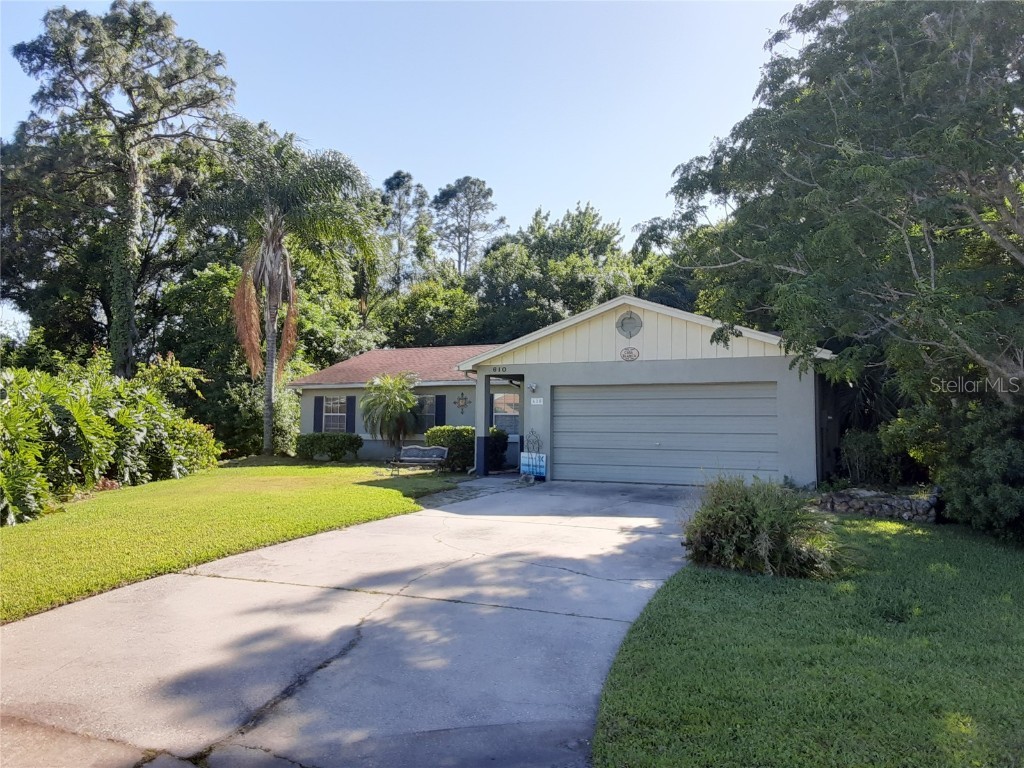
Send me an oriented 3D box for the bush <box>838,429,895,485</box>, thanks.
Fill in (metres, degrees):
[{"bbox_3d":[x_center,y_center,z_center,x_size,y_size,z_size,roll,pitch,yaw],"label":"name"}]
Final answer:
[{"bbox_3d":[7.013,1.450,15.800,1.100,1.150,1.050,-1,-3,27],"label":"bush"}]

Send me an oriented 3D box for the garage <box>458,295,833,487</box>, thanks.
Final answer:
[{"bbox_3d":[3.892,0.228,19.815,8.280,4.000,6.650,-1,-3,27],"label":"garage"}]

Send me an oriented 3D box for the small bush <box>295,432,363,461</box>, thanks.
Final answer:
[{"bbox_3d":[-5.648,1.938,24.425,1.880,0.850,1.100,-1,-3,27],"label":"small bush"}]

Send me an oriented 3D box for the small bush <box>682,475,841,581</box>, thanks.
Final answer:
[{"bbox_3d":[2.535,1.385,8.050,1.600,0.940,1.350,0,-2,11],"label":"small bush"}]

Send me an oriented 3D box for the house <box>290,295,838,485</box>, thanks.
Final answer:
[{"bbox_3d":[1.350,0.385,23.896,16.500,4.000,11.650,-1,-3,27],"label":"house"}]

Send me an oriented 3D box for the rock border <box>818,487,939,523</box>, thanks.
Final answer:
[{"bbox_3d":[5.516,1.759,11.961,1.700,0.380,0.600,-2,-3,44],"label":"rock border"}]

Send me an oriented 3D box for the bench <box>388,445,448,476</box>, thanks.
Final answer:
[{"bbox_3d":[-2.194,1.799,19.143,1.270,0.820,0.620,-1,-3,27],"label":"bench"}]

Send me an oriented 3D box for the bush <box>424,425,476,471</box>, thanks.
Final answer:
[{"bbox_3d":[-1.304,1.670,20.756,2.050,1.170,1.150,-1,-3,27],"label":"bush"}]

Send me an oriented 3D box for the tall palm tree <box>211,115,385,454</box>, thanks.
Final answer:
[{"bbox_3d":[-8.042,-3.504,29.000,6.000,12.055,5.800,0,-2,0],"label":"tall palm tree"}]

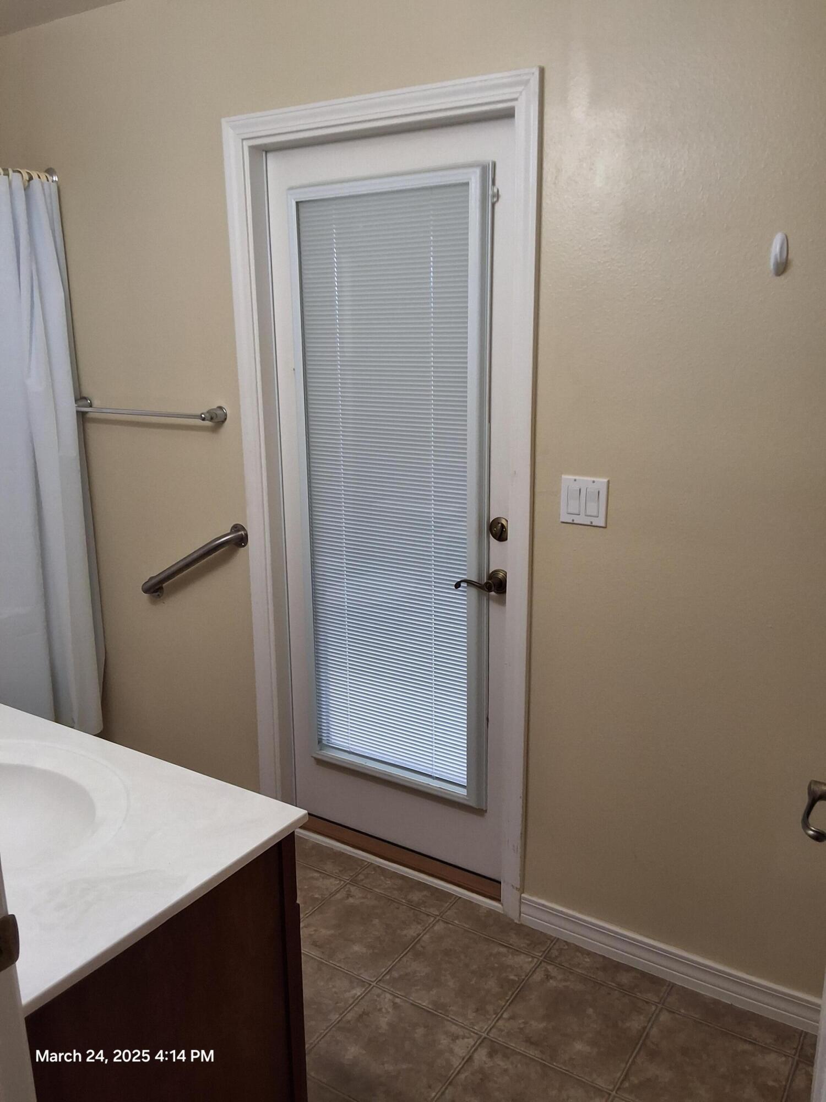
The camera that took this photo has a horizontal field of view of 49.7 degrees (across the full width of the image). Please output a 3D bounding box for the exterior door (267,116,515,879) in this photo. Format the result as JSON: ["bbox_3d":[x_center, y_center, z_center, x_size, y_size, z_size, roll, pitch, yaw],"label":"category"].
[{"bbox_3d":[-0.051,-0.079,2.504,0.809,2.019,0.067,8,17,31],"label":"exterior door"}]

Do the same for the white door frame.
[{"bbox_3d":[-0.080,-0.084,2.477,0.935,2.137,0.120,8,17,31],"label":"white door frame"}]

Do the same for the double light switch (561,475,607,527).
[{"bbox_3d":[0.404,-0.116,2.096,0.115,0.114,0.010,8,17,31],"label":"double light switch"}]

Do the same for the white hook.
[{"bbox_3d":[0.722,-0.585,1.756,0.026,0.084,0.028,8,17,31],"label":"white hook"}]

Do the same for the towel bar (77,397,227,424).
[{"bbox_3d":[-0.852,-0.435,2.785,0.658,0.052,0.082,8,17,31],"label":"towel bar"}]

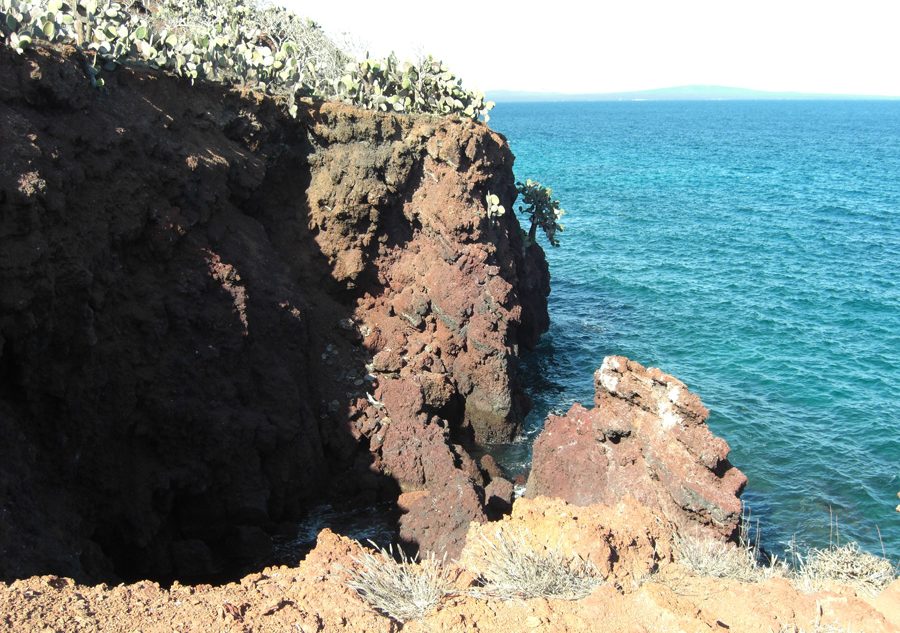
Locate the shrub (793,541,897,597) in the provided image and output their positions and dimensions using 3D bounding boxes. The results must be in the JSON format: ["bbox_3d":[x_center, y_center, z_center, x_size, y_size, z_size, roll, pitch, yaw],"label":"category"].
[{"bbox_3d":[1.637,1.050,4.100,0.430,0.220,0.380,3,13,11],"label":"shrub"}]

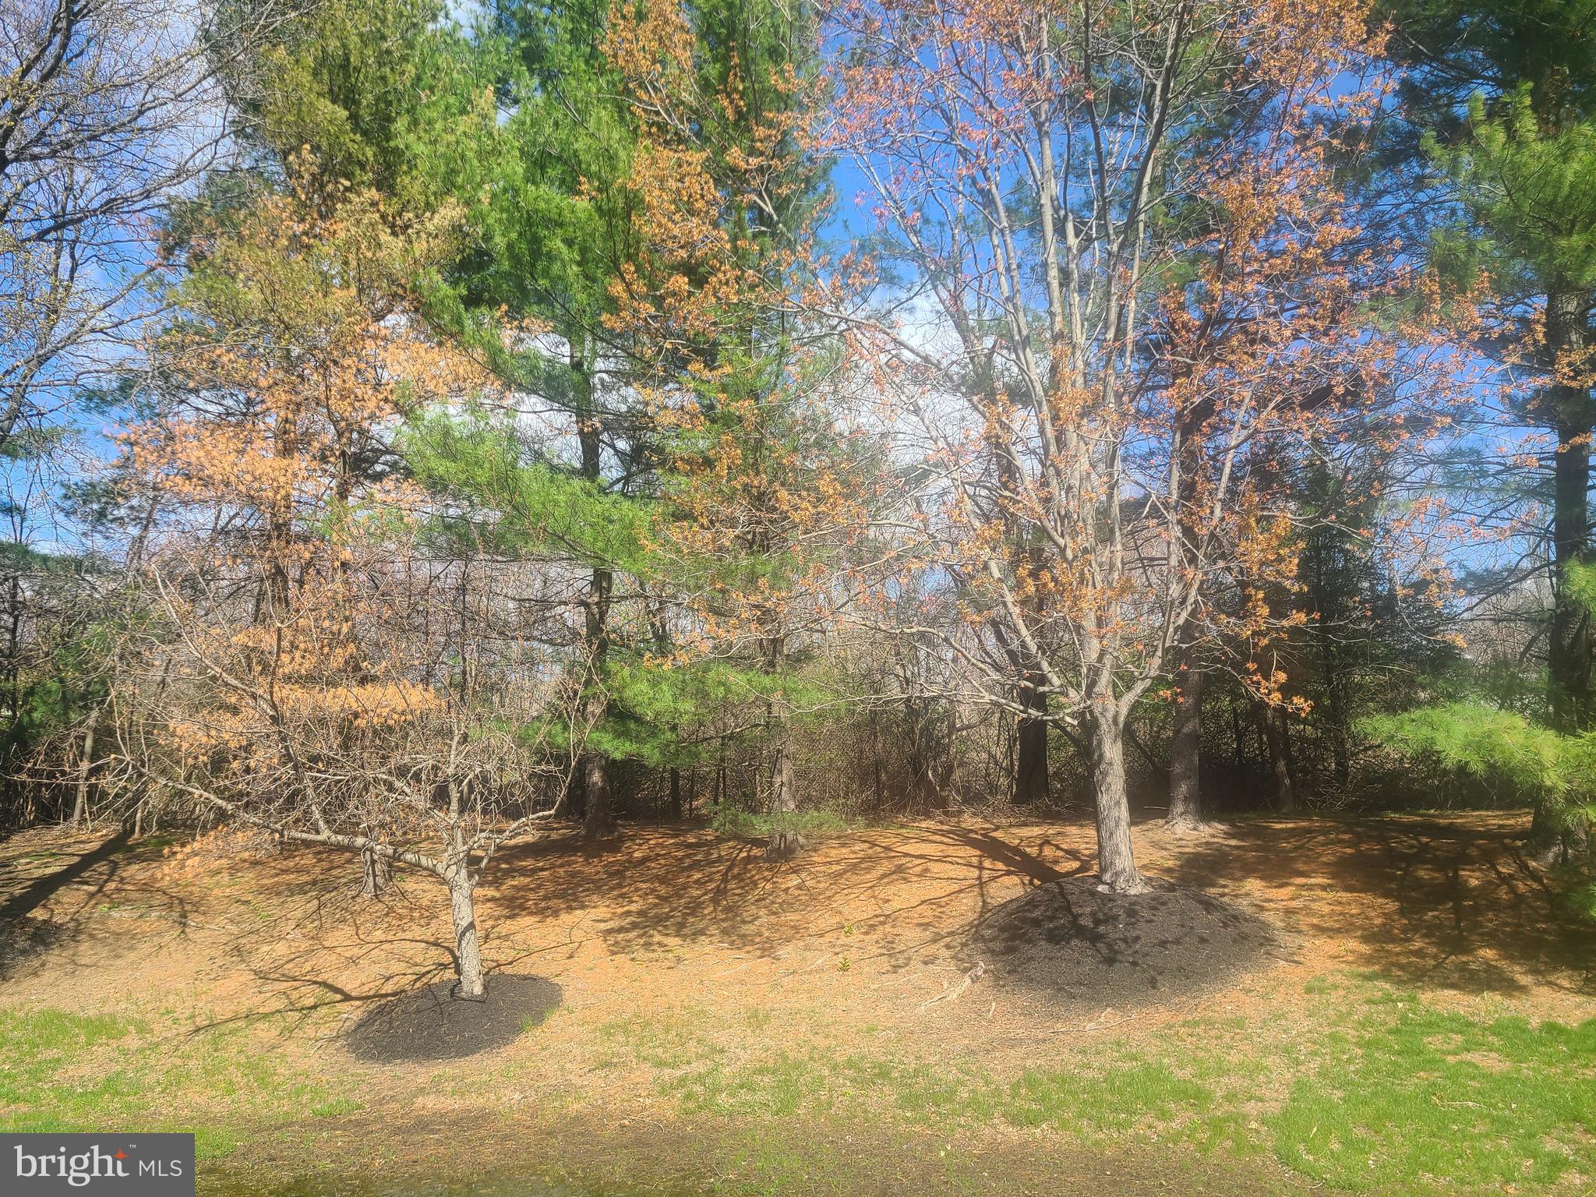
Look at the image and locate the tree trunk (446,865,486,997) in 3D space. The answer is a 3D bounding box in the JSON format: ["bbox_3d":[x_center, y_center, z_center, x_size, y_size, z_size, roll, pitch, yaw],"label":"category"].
[{"bbox_3d":[-1.909,1.931,6.900,0.194,0.754,0.172,0,0,0],"label":"tree trunk"}]

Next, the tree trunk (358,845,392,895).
[{"bbox_3d":[-3.355,2.149,9.500,0.257,0.415,0.247,0,0,0],"label":"tree trunk"}]

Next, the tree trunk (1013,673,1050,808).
[{"bbox_3d":[2.813,1.719,14.500,0.422,1.584,0.392,0,0,0],"label":"tree trunk"}]

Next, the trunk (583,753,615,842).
[{"bbox_3d":[-2.047,2.021,12.300,0.333,0.908,0.307,0,0,0],"label":"trunk"}]

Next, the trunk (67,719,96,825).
[{"bbox_3d":[-7.881,1.908,13.200,0.220,1.222,0.165,7,0,0],"label":"trunk"}]

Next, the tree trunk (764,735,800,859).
[{"bbox_3d":[-0.147,1.886,11.300,0.317,1.175,0.294,0,0,0],"label":"tree trunk"}]

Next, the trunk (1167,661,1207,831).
[{"bbox_3d":[4.212,1.623,13.000,0.419,1.798,0.379,0,0,0],"label":"trunk"}]

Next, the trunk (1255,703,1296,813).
[{"bbox_3d":[5.577,1.857,14.000,0.349,1.281,0.291,0,0,0],"label":"trunk"}]

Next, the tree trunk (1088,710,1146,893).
[{"bbox_3d":[2.498,1.594,9.400,0.411,1.437,0.372,0,0,0],"label":"tree trunk"}]

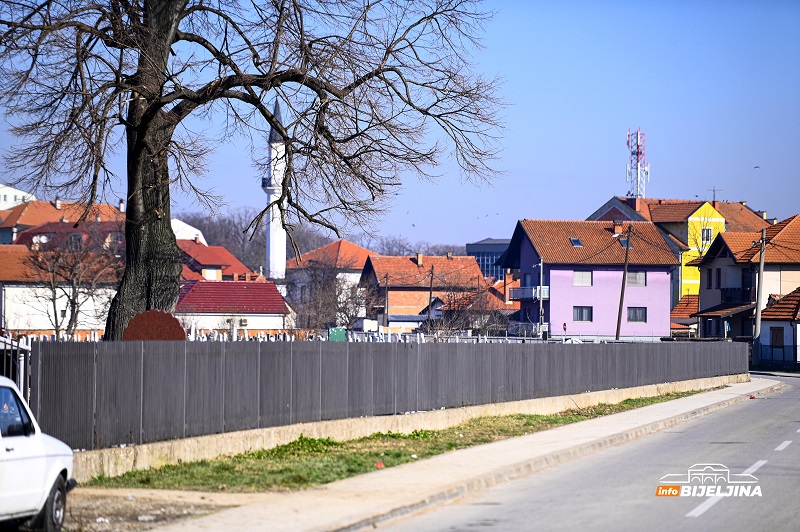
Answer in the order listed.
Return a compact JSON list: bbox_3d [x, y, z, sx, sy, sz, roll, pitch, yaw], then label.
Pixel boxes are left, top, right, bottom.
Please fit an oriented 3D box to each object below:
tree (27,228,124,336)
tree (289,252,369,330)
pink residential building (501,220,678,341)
[{"bbox_3d":[-17.693,1.482,175.015,5.650,7.260,5.200,0,-1,0],"label":"tree"},{"bbox_3d":[-5.397,2.777,243.004,6.640,7.740,6.000,0,-1,0],"label":"tree"},{"bbox_3d":[16.093,1.770,277.147,12.000,11.200,11.200,0,-1,-17],"label":"pink residential building"}]

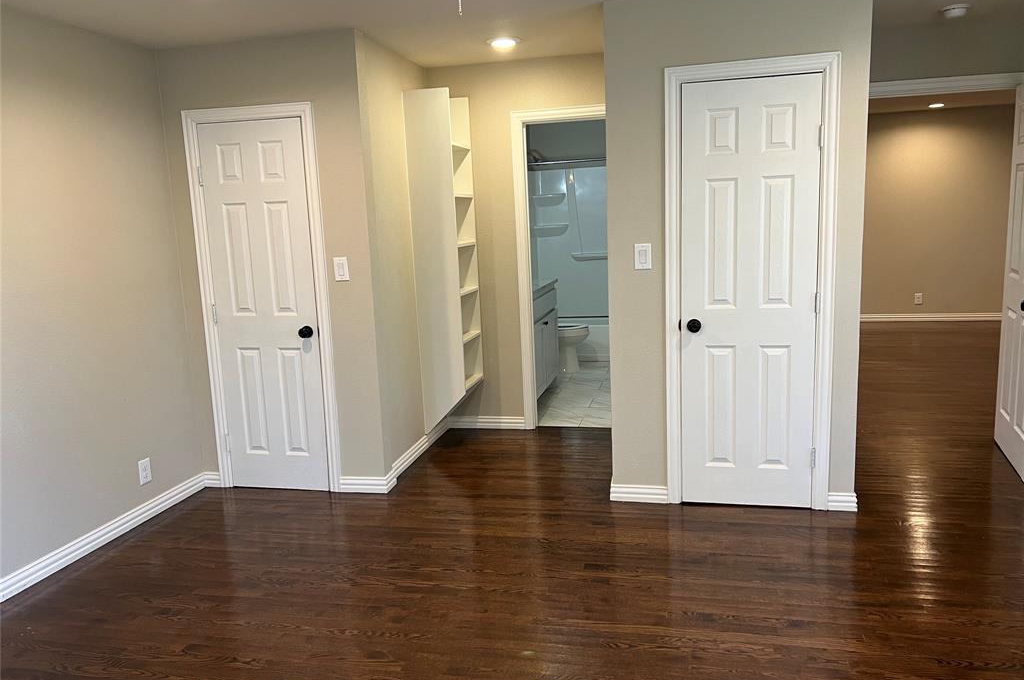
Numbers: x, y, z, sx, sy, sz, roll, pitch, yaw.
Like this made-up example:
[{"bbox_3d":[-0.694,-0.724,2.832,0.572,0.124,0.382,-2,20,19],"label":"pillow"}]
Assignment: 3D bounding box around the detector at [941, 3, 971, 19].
[{"bbox_3d":[2.297,-1.693,3.977,0.140,0.046,0.140,0,10,13],"label":"detector"}]

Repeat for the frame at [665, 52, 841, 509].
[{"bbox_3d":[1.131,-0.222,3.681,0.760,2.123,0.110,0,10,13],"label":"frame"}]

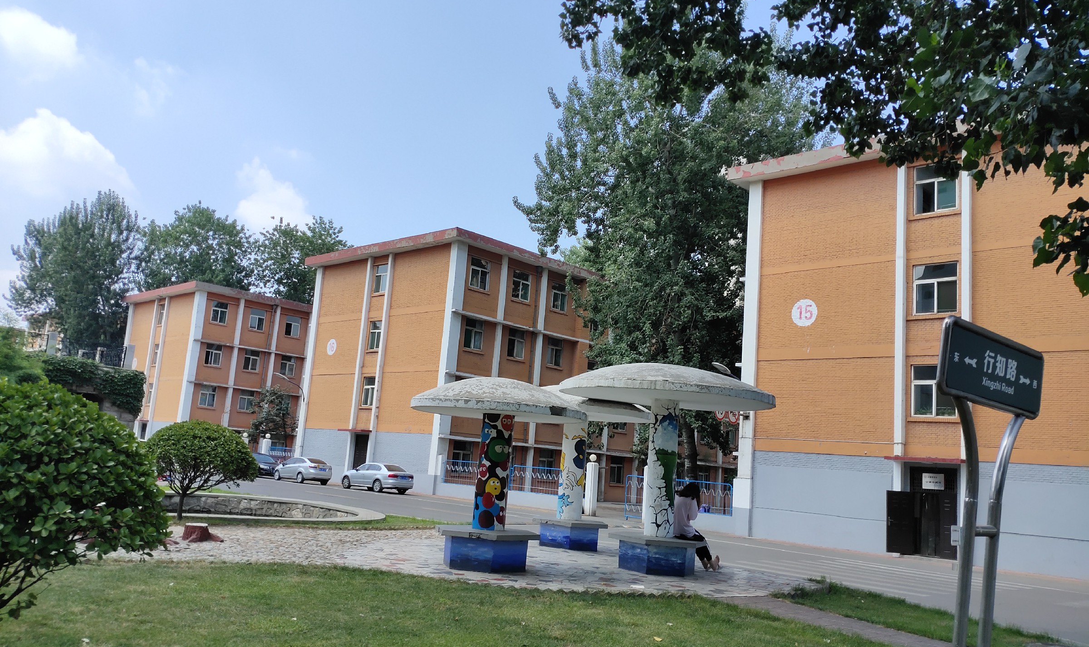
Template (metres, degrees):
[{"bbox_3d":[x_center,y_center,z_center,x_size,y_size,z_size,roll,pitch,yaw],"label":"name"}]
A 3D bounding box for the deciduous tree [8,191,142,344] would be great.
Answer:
[{"bbox_3d":[-45.842,-0.655,82.100,11.800,25.220,11.300,10,-11,-29],"label":"deciduous tree"}]

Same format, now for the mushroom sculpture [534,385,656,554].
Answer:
[{"bbox_3d":[0.530,2.558,15.297,2.730,2.880,2.730,4,-9,3],"label":"mushroom sculpture"}]

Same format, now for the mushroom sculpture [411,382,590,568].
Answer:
[{"bbox_3d":[-0.709,2.010,11.613,2.430,2.570,2.430,5,-9,-3],"label":"mushroom sculpture"}]

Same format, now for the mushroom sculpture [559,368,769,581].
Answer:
[{"bbox_3d":[1.787,2.144,12.844,3.260,3.100,3.260,3,-9,8],"label":"mushroom sculpture"}]

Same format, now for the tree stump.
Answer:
[{"bbox_3d":[-4.863,2.936,11.983,0.540,0.220,0.480,8,-10,-20],"label":"tree stump"}]

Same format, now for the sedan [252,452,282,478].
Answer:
[{"bbox_3d":[-17.669,8.758,52.634,4.650,1.460,1.800,-5,-13,44],"label":"sedan"}]

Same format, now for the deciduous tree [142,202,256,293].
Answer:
[{"bbox_3d":[-36.360,0.365,87.365,11.000,26.400,10.500,8,-10,-22],"label":"deciduous tree"}]

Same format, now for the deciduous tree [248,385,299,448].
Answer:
[{"bbox_3d":[-18.558,7.226,58.018,3.400,6.050,3.300,7,-10,-17],"label":"deciduous tree"}]

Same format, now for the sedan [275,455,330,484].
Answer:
[{"bbox_3d":[-13.738,8.416,48.801,4.320,1.460,1.720,-5,-13,44],"label":"sedan"}]

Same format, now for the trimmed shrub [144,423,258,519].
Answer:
[{"bbox_3d":[-5.963,2.559,14.767,1.860,1.700,1.820,8,-10,-21],"label":"trimmed shrub"}]

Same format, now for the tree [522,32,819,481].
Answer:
[{"bbox_3d":[5.916,-2.563,38.636,13.000,22.660,12.300,3,-9,8],"label":"tree"}]

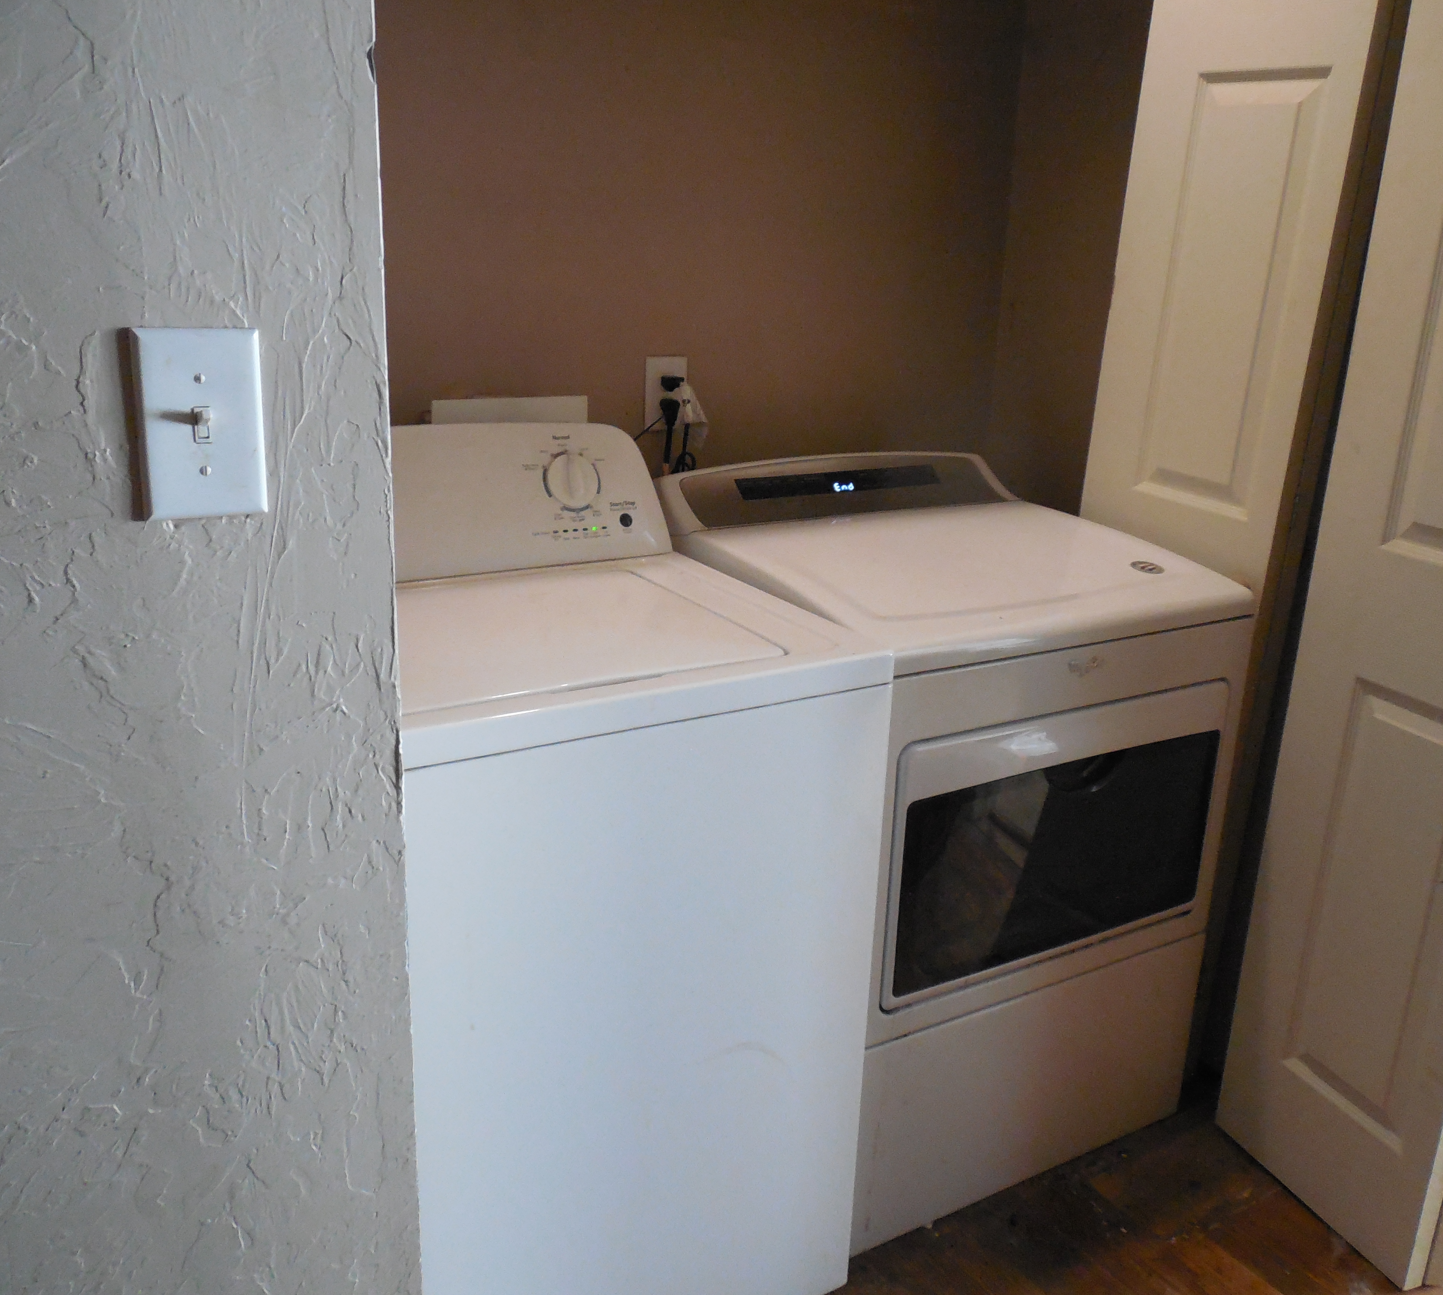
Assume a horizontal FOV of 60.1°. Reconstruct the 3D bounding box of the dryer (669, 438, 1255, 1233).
[{"bbox_3d":[0.315,0.251,2.038,0.689,1.037,0.696,-8,20,-29],"label":"dryer"}]

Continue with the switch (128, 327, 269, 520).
[{"bbox_3d":[-0.342,-0.146,0.825,0.079,0.123,0.020,-8,20,-29],"label":"switch"}]

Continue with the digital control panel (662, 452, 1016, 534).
[{"bbox_3d":[0.210,-0.270,2.094,0.679,0.083,0.146,-8,20,-29],"label":"digital control panel"}]

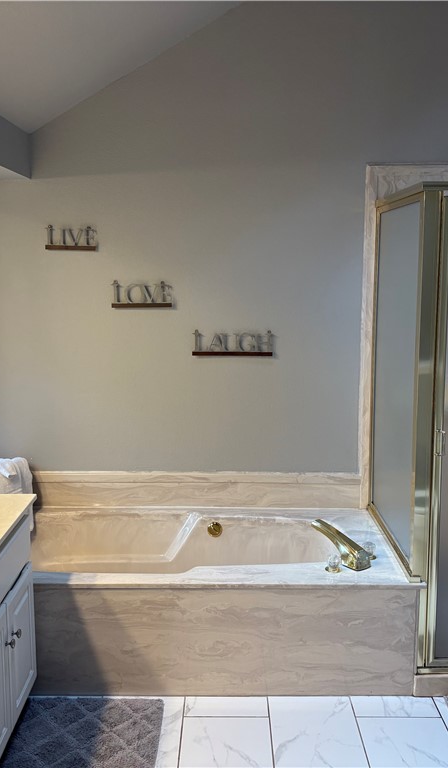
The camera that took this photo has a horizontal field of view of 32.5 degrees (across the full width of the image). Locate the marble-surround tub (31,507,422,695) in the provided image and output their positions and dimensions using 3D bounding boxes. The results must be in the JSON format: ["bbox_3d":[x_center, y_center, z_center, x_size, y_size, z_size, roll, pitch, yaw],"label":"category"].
[{"bbox_3d":[-0.205,0.876,3.236,1.844,0.455,0.843,0,9,1],"label":"marble-surround tub"}]

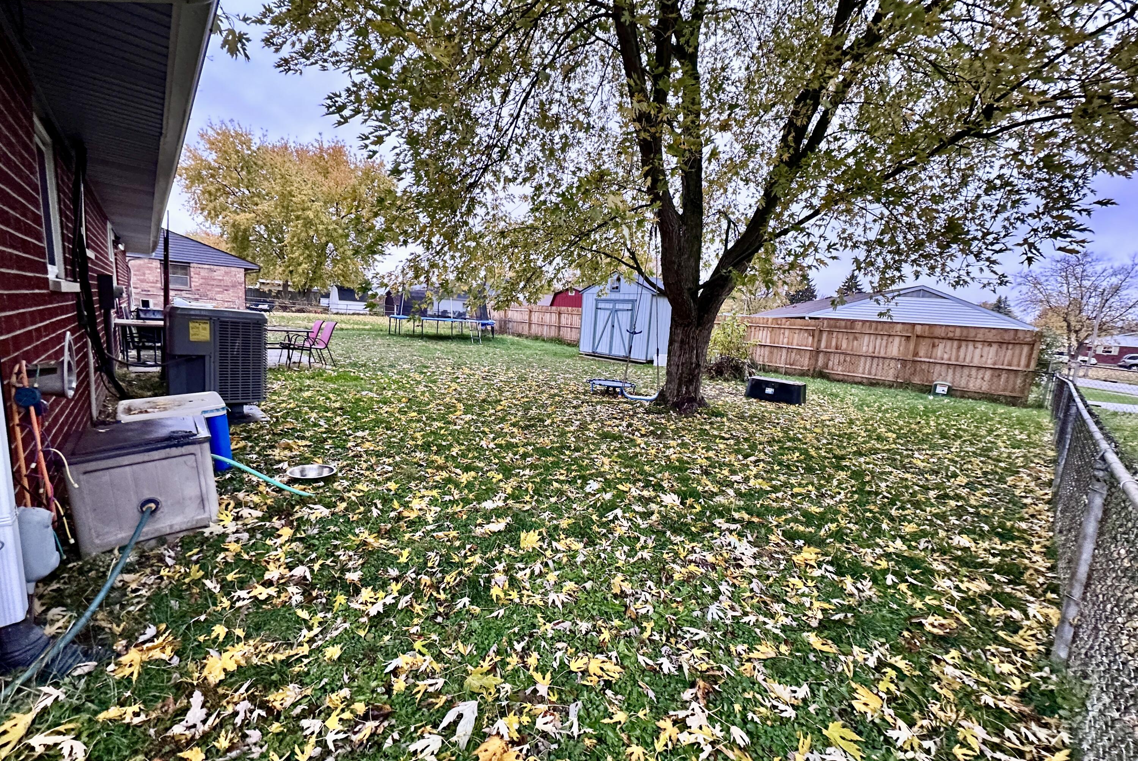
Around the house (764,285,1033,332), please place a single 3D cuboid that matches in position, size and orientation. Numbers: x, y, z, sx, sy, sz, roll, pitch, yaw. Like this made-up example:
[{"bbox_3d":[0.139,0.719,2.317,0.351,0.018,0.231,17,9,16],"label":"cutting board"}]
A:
[{"bbox_3d":[16.797,-3.046,27.079,8.800,4.034,14.500,5,8,13],"label":"house"}]

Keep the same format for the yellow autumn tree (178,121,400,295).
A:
[{"bbox_3d":[-24.487,-14.391,41.721,17.095,16.538,16.240,-1,10,-30],"label":"yellow autumn tree"}]

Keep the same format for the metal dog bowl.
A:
[{"bbox_3d":[-1.732,0.656,3.098,0.330,0.085,0.330,3,8,0],"label":"metal dog bowl"}]

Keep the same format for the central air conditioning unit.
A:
[{"bbox_3d":[-3.623,-0.217,4.714,0.758,1.017,0.758,-4,11,-43],"label":"central air conditioning unit"}]

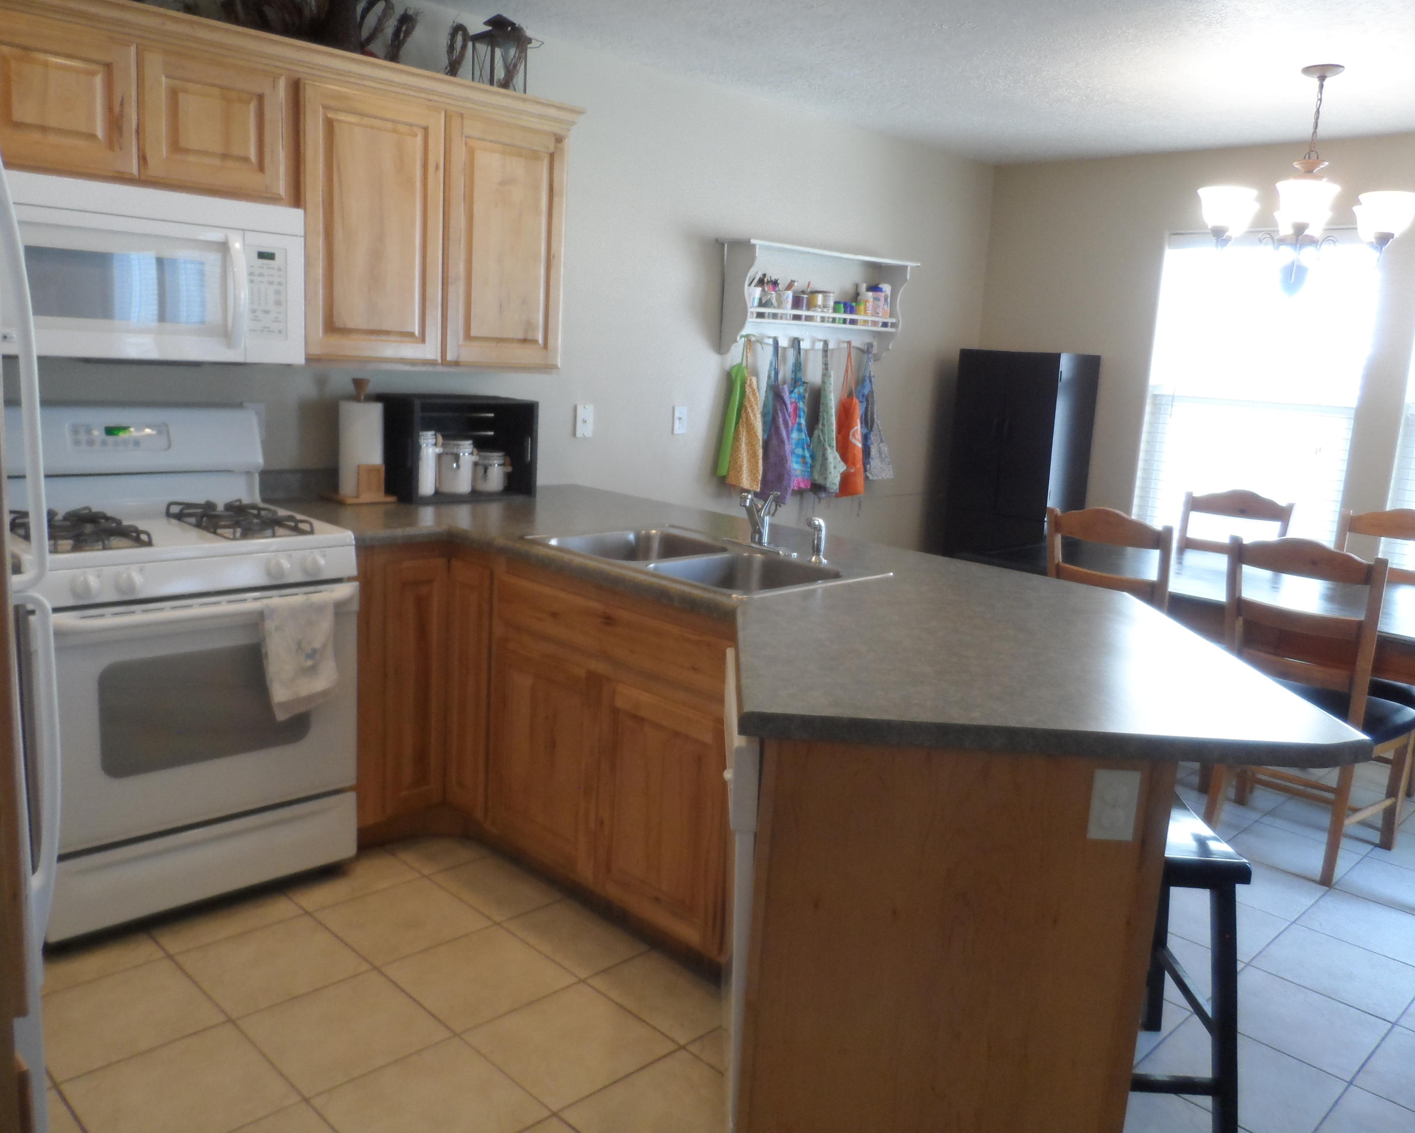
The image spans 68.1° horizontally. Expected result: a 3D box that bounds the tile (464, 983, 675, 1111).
[{"bbox_3d":[-0.299,1.036,2.280,0.330,0.010,0.330,-6,14,-44],"label":"tile"}]

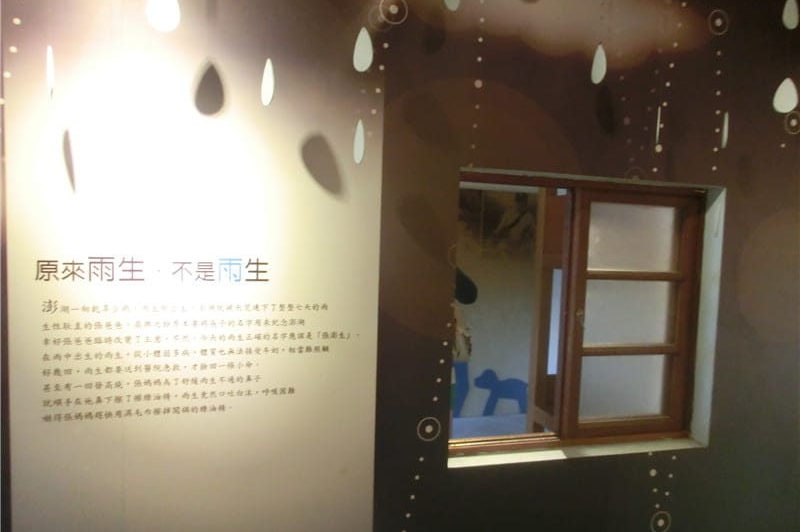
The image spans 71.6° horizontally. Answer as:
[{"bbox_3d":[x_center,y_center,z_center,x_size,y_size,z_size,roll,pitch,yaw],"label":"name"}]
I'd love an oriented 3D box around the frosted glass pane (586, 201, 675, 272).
[{"bbox_3d":[0.867,-0.102,2.085,0.372,0.253,0.008,1,4,-16],"label":"frosted glass pane"}]

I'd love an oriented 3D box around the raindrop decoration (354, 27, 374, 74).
[{"bbox_3d":[-0.097,-0.569,1.460,0.073,0.116,0.006,4,5,36],"label":"raindrop decoration"}]

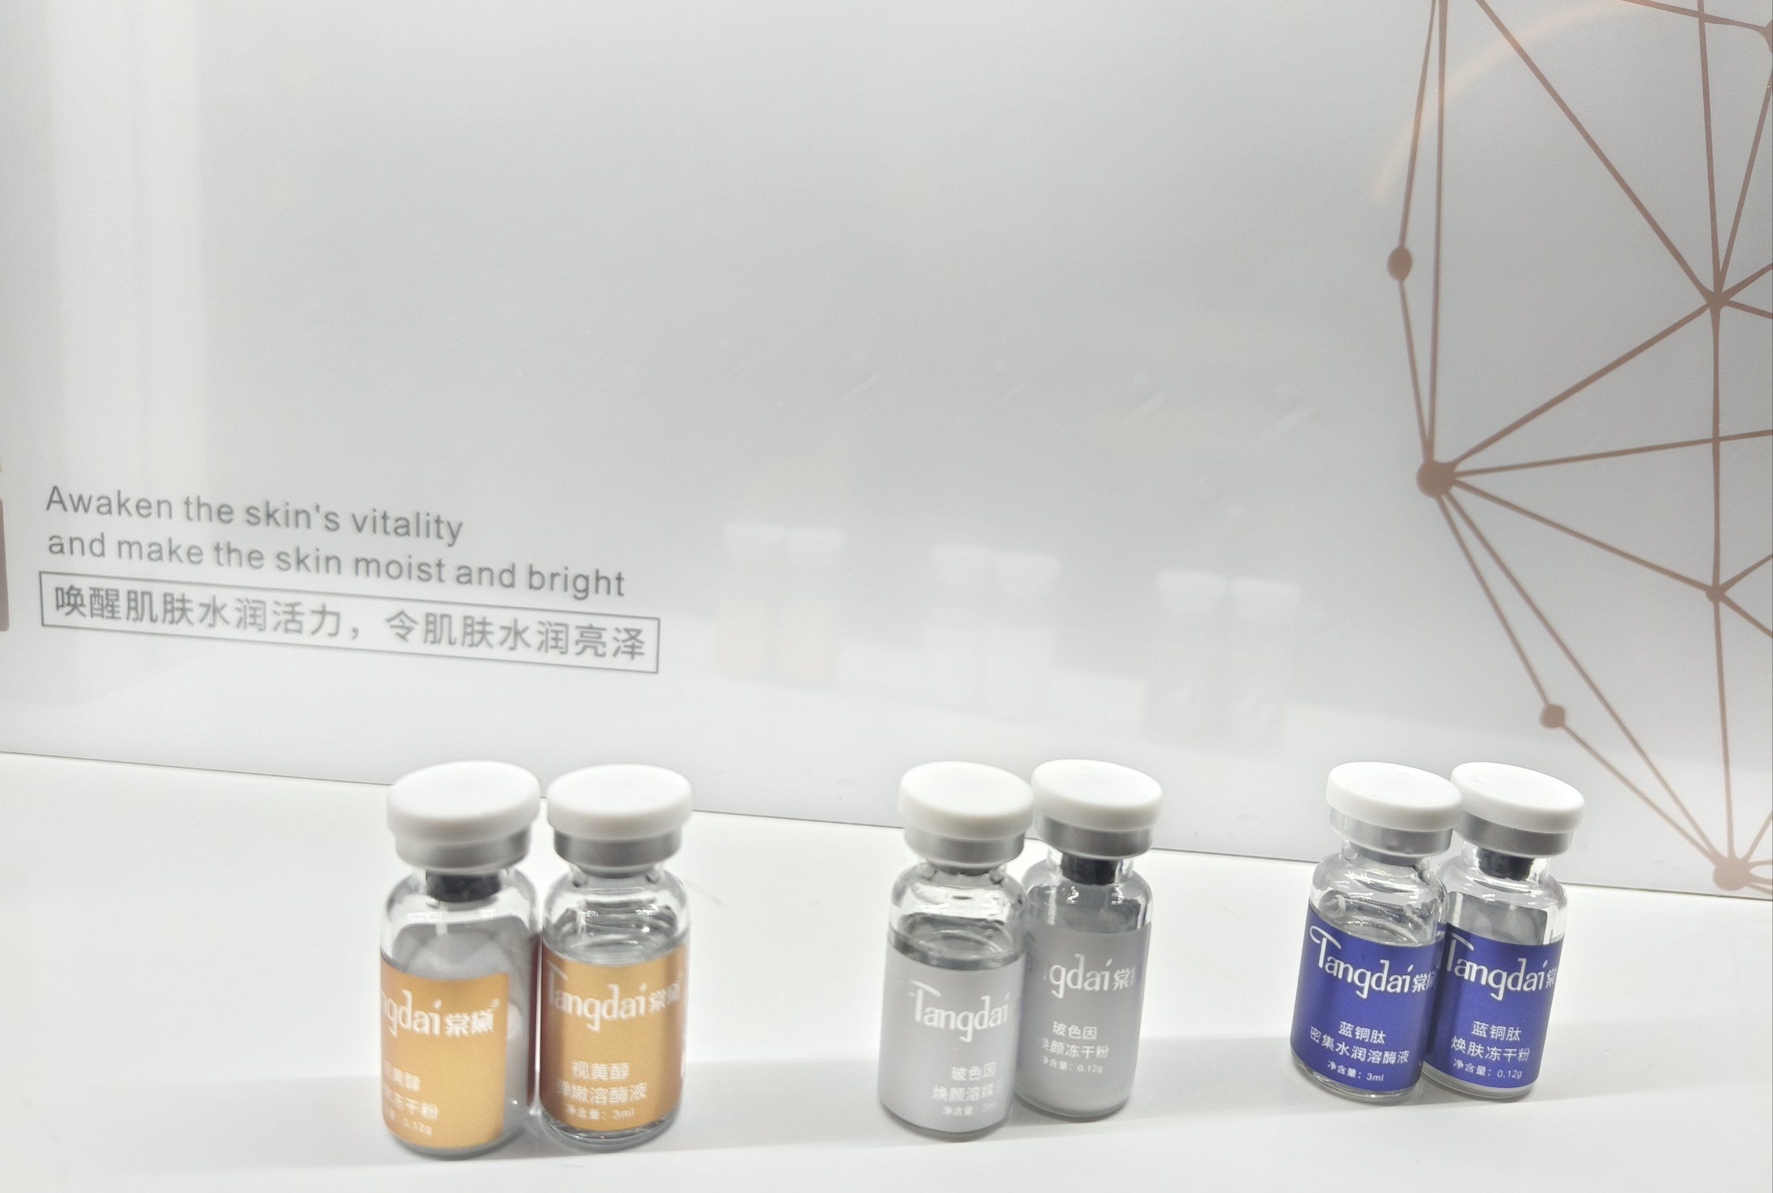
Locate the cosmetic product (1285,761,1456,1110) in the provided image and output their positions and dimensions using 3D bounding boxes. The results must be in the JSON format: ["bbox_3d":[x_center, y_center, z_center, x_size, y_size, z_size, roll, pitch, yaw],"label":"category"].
[{"bbox_3d":[0.064,0.044,0.155,0.017,0.041,0.017,8,11,23],"label":"cosmetic product"}]

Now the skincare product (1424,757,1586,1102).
[{"bbox_3d":[0.081,0.044,0.157,0.017,0.041,0.017,7,11,16],"label":"skincare product"}]

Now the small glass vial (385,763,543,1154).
[{"bbox_3d":[-0.048,0.040,0.133,0.017,0.041,0.017,4,10,-1],"label":"small glass vial"}]

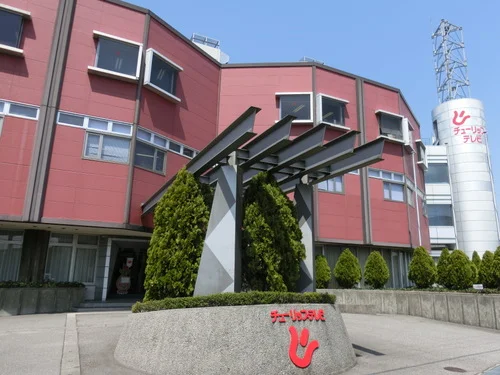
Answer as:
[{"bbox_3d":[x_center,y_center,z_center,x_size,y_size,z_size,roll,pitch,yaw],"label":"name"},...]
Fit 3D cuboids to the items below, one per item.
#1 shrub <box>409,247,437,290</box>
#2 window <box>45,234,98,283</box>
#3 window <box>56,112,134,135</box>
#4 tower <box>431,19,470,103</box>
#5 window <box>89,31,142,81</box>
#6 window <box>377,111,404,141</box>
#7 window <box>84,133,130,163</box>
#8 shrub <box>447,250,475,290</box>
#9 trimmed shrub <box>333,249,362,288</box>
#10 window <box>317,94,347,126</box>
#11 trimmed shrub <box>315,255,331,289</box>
[{"bbox_3d":[7.947,3.703,16.638,1.313,1.951,1.313,-5,-15,25],"label":"shrub"},{"bbox_3d":[-7.701,3.123,15.756,1.951,2.074,0.120,8,-15,-25],"label":"window"},{"bbox_3d":[-5.379,-2.237,12.649,2.425,0.495,0.139,7,-14,-23],"label":"window"},{"bbox_3d":[17.674,-10.797,31.764,2.377,8.069,1.915,-6,-15,31],"label":"tower"},{"bbox_3d":[-4.877,-4.714,13.210,1.691,1.523,0.337,7,-14,-23],"label":"window"},{"bbox_3d":[7.358,-3.104,18.867,1.659,1.512,0.337,7,-14,-25],"label":"window"},{"bbox_3d":[-5.539,-1.508,14.061,1.670,1.130,0.120,8,-15,-25],"label":"window"},{"bbox_3d":[8.137,3.199,13.994,0.980,1.534,0.980,-6,-15,29],"label":"shrub"},{"bbox_3d":[4.624,3.849,17.005,1.319,1.913,1.319,-2,-14,15],"label":"trimmed shrub"},{"bbox_3d":[4.040,-3.579,17.349,1.740,1.482,0.337,7,-14,-25],"label":"window"},{"bbox_3d":[3.289,3.980,16.967,1.034,1.593,1.034,-1,-13,11],"label":"trimmed shrub"}]

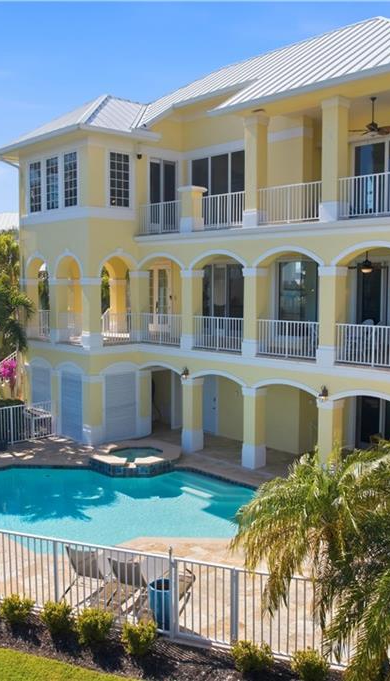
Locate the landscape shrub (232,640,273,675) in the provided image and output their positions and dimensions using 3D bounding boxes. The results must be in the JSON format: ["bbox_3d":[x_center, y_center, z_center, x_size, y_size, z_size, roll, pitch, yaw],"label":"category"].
[{"bbox_3d":[0.819,4.511,8.915,0.600,0.515,0.600,0,6,0],"label":"landscape shrub"}]

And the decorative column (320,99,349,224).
[{"bbox_3d":[3.510,-4.480,15.663,0.512,3.008,0.545,-5,8,-43],"label":"decorative column"}]

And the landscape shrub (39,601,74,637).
[{"bbox_3d":[-2.164,4.344,9.779,0.510,0.540,0.510,0,6,0],"label":"landscape shrub"}]

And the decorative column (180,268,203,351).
[{"bbox_3d":[-0.074,-0.978,19.836,0.512,2.518,0.545,-5,8,-43],"label":"decorative column"}]

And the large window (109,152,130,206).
[{"bbox_3d":[-2.490,-5.260,20.500,0.770,1.760,0.120,-5,7,-39],"label":"large window"}]

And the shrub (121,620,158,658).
[{"bbox_3d":[-0.845,4.453,9.354,0.567,0.541,0.567,0,6,0],"label":"shrub"}]

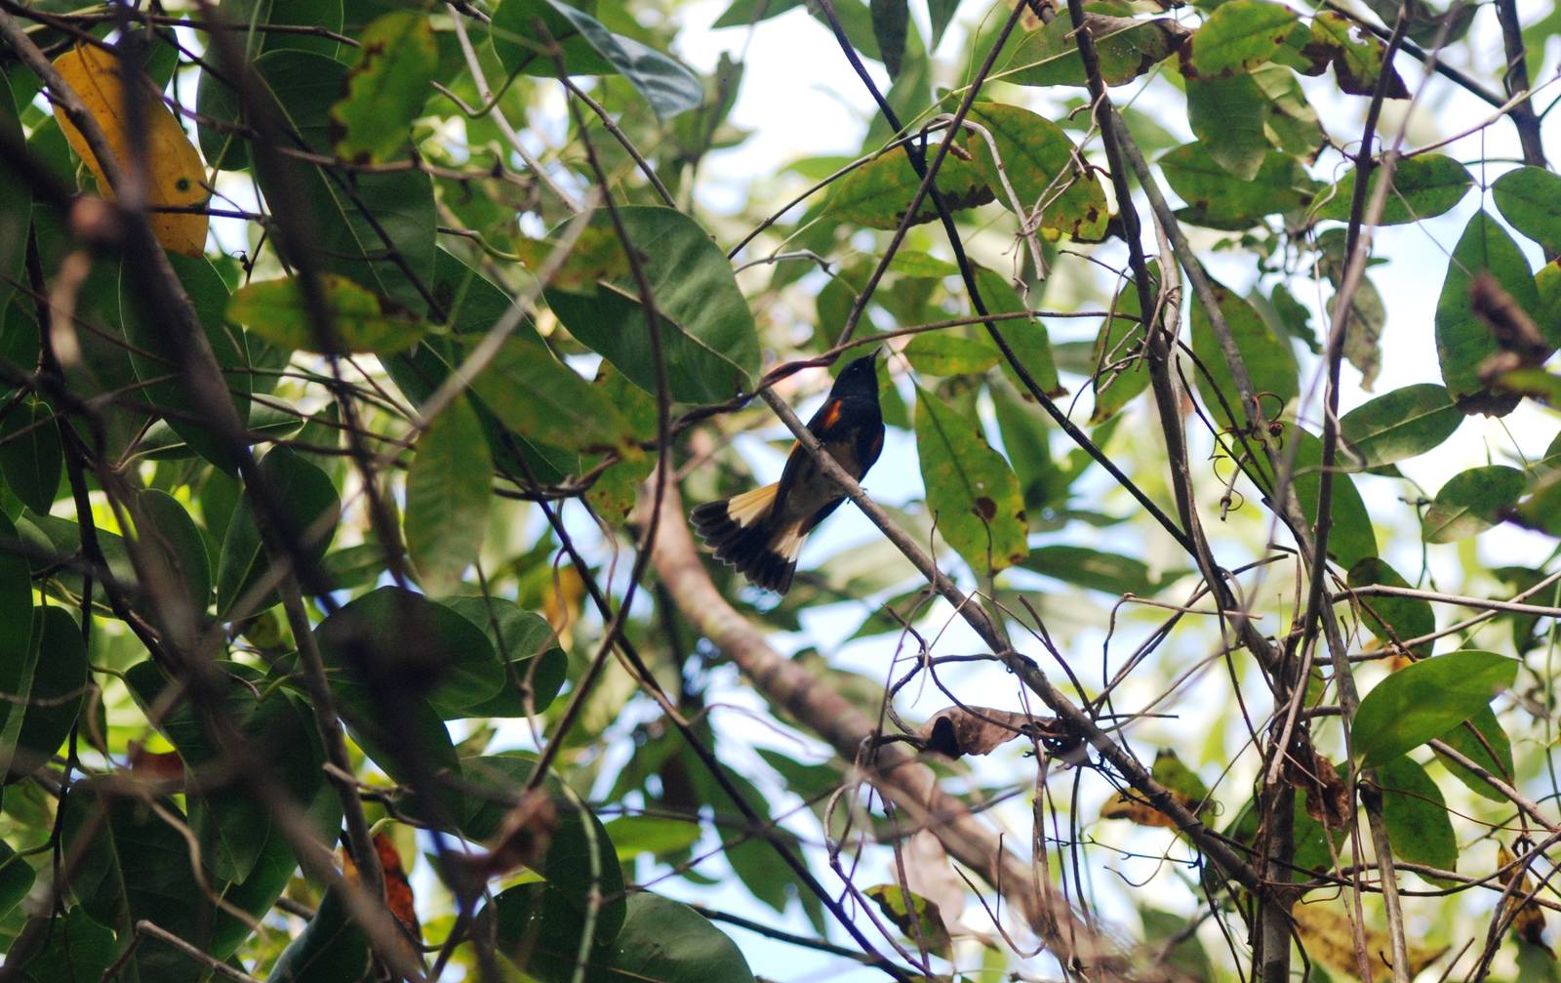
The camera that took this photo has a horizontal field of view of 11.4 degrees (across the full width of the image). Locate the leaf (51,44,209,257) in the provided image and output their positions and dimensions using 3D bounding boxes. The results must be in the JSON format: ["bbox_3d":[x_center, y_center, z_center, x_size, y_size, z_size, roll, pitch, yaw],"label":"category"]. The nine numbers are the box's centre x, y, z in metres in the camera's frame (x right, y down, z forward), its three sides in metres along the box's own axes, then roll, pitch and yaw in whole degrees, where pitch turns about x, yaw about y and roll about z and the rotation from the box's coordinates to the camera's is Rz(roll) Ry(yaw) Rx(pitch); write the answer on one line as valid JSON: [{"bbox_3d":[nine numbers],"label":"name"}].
[{"bbox_3d":[-0.287,-0.151,3.450,0.048,0.018,0.115,-31,-68,3],"label":"leaf"}]

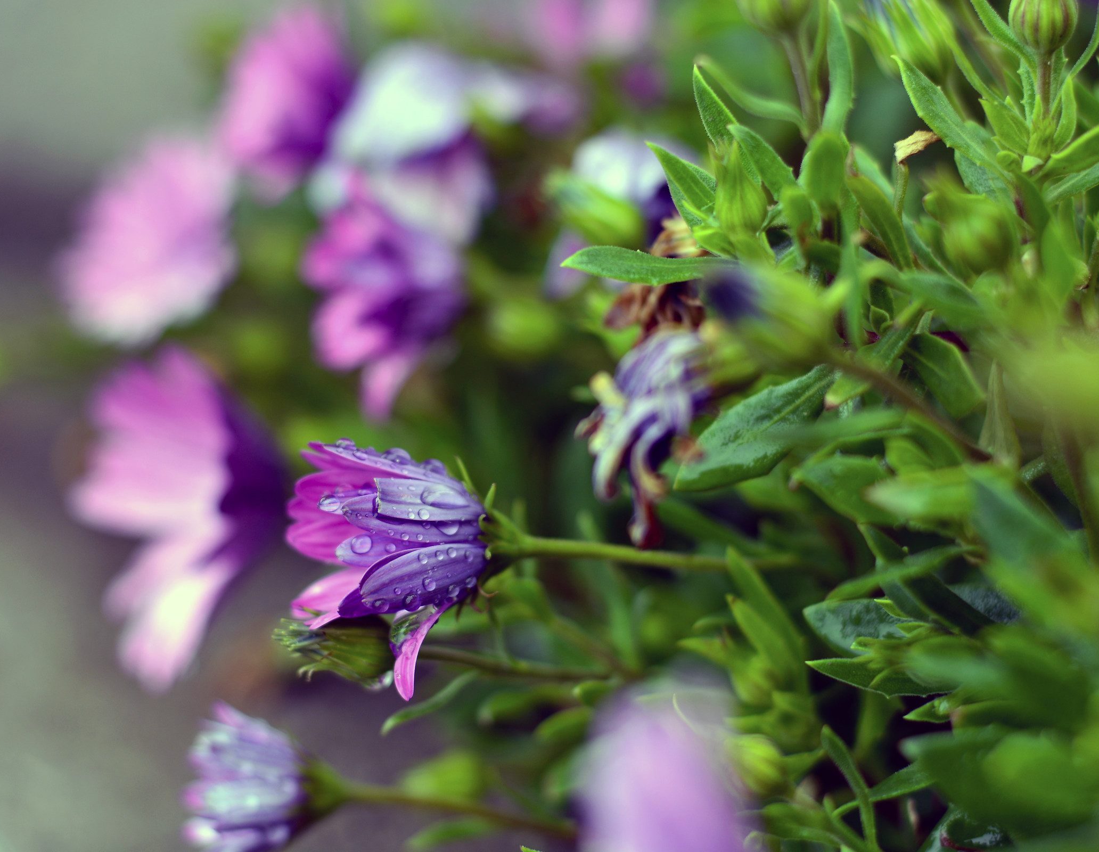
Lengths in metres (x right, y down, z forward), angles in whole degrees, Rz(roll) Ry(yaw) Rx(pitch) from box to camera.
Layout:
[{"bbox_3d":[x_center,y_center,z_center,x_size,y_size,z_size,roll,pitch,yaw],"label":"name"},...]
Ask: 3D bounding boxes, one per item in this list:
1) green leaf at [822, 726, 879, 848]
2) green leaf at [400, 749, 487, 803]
[{"bbox_3d":[0.046,0.056,0.410,0.004,0.020,0.005,-19,12,17],"label":"green leaf"},{"bbox_3d":[-0.018,0.058,0.445,0.015,0.009,0.007,-2,18,-5],"label":"green leaf"}]

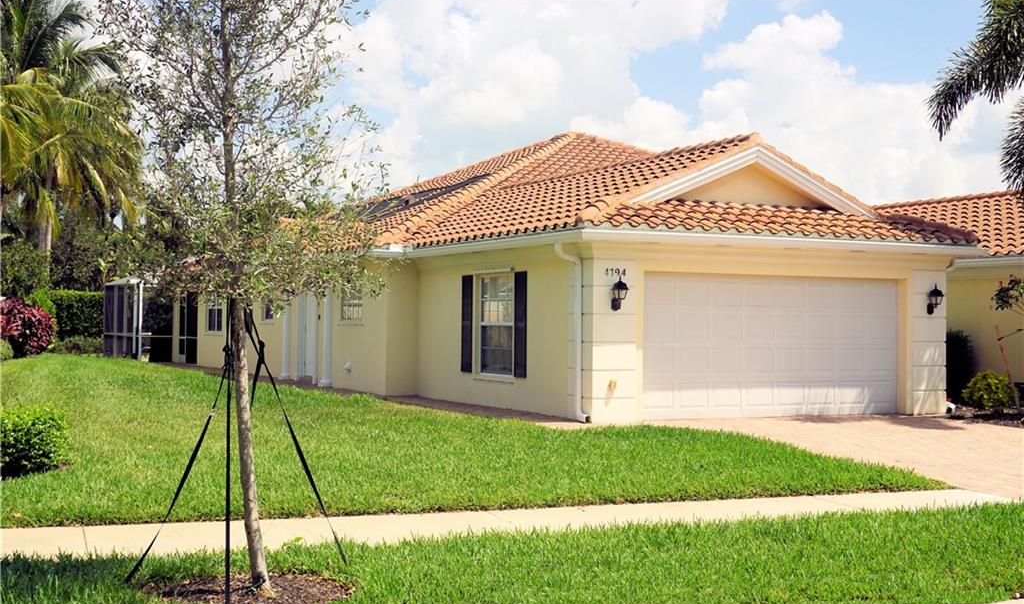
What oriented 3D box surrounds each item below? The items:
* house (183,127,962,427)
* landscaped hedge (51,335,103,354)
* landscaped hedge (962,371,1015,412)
[{"bbox_3d":[-1.272,-1.560,29.170,9.150,6.700,25.200,1,-1,-28],"label":"house"},{"bbox_3d":[-15.264,1.505,43.000,1.950,0.630,0.800,1,-1,-28],"label":"landscaped hedge"},{"bbox_3d":[7.934,1.493,20.400,0.820,0.670,0.800,1,-1,-28],"label":"landscaped hedge"}]

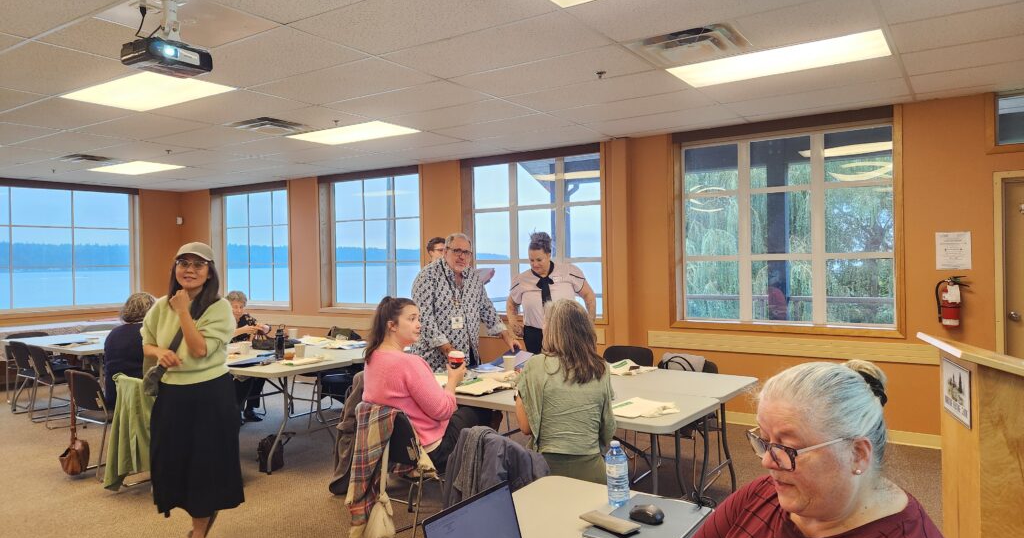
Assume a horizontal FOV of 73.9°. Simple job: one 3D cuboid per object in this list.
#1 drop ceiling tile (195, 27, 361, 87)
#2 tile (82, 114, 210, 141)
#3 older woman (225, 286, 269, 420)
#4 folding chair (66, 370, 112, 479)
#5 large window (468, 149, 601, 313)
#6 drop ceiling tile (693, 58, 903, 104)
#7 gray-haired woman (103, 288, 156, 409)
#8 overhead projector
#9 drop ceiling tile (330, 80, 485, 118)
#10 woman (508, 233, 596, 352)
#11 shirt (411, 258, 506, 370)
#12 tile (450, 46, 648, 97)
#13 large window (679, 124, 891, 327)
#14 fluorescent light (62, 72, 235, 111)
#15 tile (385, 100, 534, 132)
[{"bbox_3d":[-1.454,-1.198,3.921,1.205,0.020,0.600,0,1,34],"label":"drop ceiling tile"},{"bbox_3d":[-3.155,-1.197,5.783,1.210,0.020,0.610,0,1,34],"label":"tile"},{"bbox_3d":[-2.546,0.811,6.456,0.680,1.200,0.500,0,1,42],"label":"older woman"},{"bbox_3d":[-2.813,1.068,4.854,0.470,0.800,0.540,0,1,34],"label":"folding chair"},{"bbox_3d":[0.219,-0.344,7.322,1.620,1.650,0.100,0,1,34],"label":"large window"},{"bbox_3d":[1.931,-1.264,4.624,1.210,0.020,0.610,0,1,34],"label":"drop ceiling tile"},{"bbox_3d":[-2.620,0.800,4.920,0.500,1.280,0.680,-1,1,25],"label":"gray-haired woman"},{"bbox_3d":[-1.515,-0.930,2.970,0.220,0.100,0.285,-1,1,34],"label":"overhead projector"},{"bbox_3d":[-0.773,-1.221,4.933,1.205,0.020,0.600,0,1,34],"label":"drop ceiling tile"},{"bbox_3d":[0.290,0.558,5.020,0.620,1.670,0.360,-1,1,6],"label":"woman"},{"bbox_3d":[-0.366,0.325,4.650,0.620,0.800,0.420,-1,1,-23],"label":"shirt"},{"bbox_3d":[0.239,-1.237,4.281,1.210,0.020,0.600,-1,1,34],"label":"tile"},{"bbox_3d":[2.301,-0.337,5.870,1.770,1.650,0.100,0,1,34],"label":"large window"},{"bbox_3d":[-2.466,-1.204,4.602,1.200,0.050,0.600,0,1,34],"label":"fluorescent light"},{"bbox_3d":[-0.433,-1.232,5.439,1.205,0.020,0.600,0,1,34],"label":"tile"}]

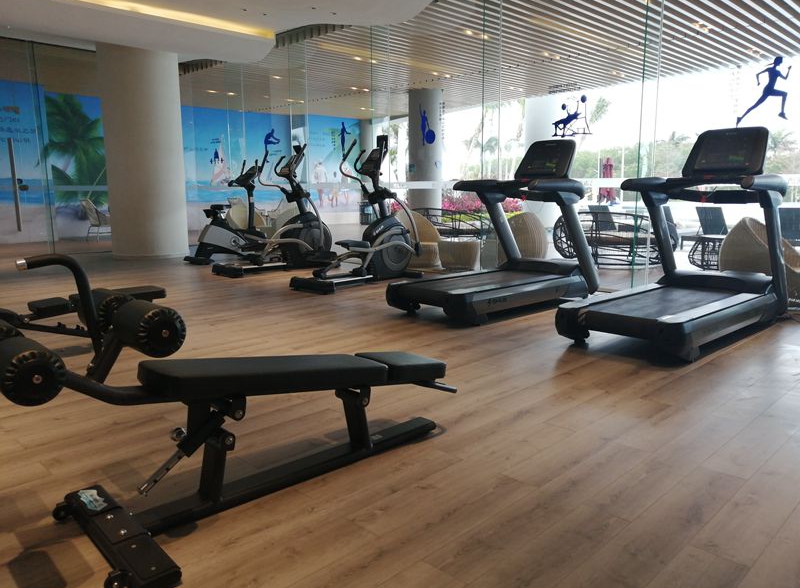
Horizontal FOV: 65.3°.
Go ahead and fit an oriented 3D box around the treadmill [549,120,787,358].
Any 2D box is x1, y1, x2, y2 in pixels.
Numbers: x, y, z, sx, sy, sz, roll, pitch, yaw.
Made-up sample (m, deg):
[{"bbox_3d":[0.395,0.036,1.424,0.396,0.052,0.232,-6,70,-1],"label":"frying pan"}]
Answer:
[{"bbox_3d":[2.126,-0.460,4.579,2.068,1.530,0.940,-9,13,-44],"label":"treadmill"}]

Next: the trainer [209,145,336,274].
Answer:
[{"bbox_3d":[-1.656,-1.171,8.603,1.700,1.690,0.700,-8,12,-40],"label":"trainer"}]

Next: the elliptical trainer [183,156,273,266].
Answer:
[{"bbox_3d":[-2.704,-1.292,9.758,1.150,1.570,0.560,-9,12,-42],"label":"elliptical trainer"}]

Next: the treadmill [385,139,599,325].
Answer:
[{"bbox_3d":[0.951,-0.634,5.695,2.068,1.530,0.940,-9,13,-43],"label":"treadmill"}]

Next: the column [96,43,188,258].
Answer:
[{"bbox_3d":[-4.332,-2.361,10.629,1.240,3.420,1.240,-4,10,-21],"label":"column"}]

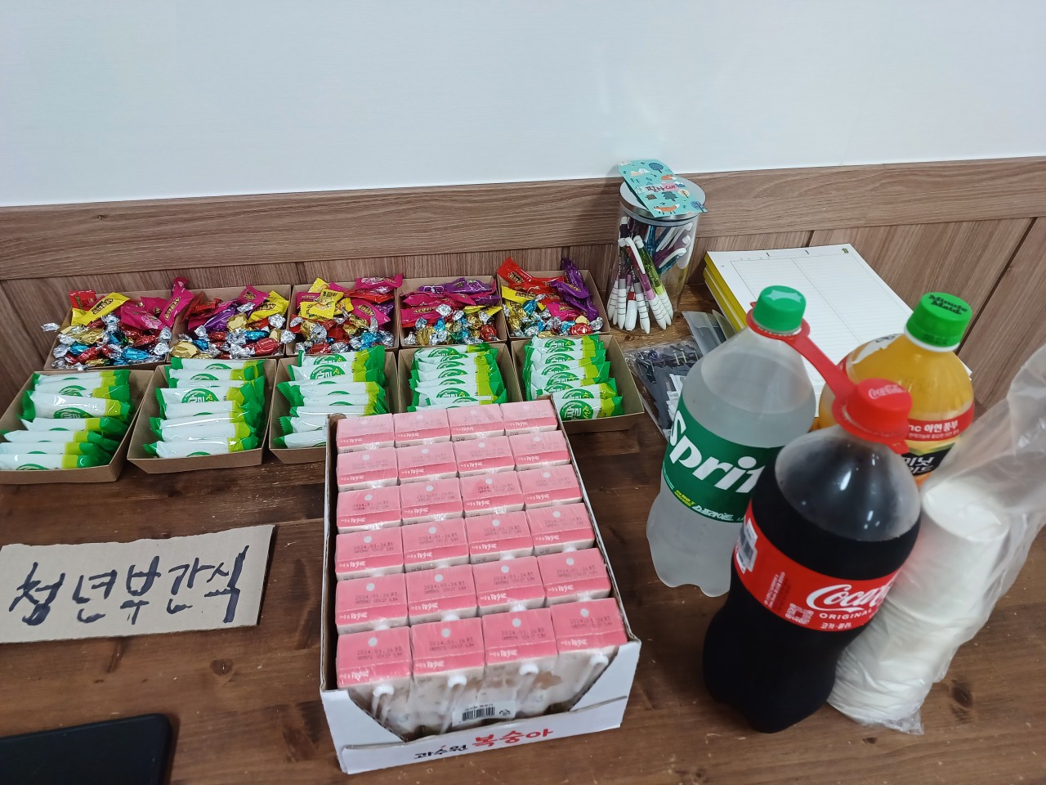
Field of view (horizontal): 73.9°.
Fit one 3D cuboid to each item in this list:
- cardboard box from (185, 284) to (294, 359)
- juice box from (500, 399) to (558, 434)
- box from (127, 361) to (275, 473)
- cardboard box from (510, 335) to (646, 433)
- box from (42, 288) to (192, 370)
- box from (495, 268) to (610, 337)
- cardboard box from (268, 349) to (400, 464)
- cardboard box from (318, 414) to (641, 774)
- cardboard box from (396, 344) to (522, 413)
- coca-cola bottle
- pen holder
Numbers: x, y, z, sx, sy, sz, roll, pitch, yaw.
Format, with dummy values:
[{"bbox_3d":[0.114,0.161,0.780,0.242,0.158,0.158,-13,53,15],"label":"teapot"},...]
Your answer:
[{"bbox_3d":[-0.353,-0.074,0.856,0.128,0.032,0.141,-5,43,-9],"label":"cardboard box"},{"bbox_3d":[0.003,0.065,0.656,0.048,0.118,0.038,-5,43,-9],"label":"juice box"},{"bbox_3d":[-0.335,0.025,0.748,0.128,0.032,0.141,-4,43,-9],"label":"box"},{"bbox_3d":[0.061,-0.008,0.811,0.128,0.032,0.141,-4,43,-8],"label":"cardboard box"},{"bbox_3d":[-0.489,-0.063,0.835,0.128,0.032,0.141,-7,43,-11],"label":"box"},{"bbox_3d":[0.036,-0.106,0.917,0.128,0.032,0.141,-3,43,-7],"label":"box"},{"bbox_3d":[-0.203,0.016,0.767,0.128,0.032,0.141,-5,43,-9],"label":"cardboard box"},{"bbox_3d":[-0.048,0.140,0.572,0.205,0.127,0.244,-5,43,-9],"label":"cardboard box"},{"bbox_3d":[-0.072,0.005,0.788,0.128,0.032,0.141,-4,43,-9],"label":"cardboard box"},{"bbox_3d":[0.190,0.122,0.466,0.094,0.318,0.094,-13,42,-14],"label":"coca-cola bottle"},{"bbox_3d":[0.166,-0.176,0.897,0.101,0.174,0.101,2,42,-2],"label":"pen holder"}]

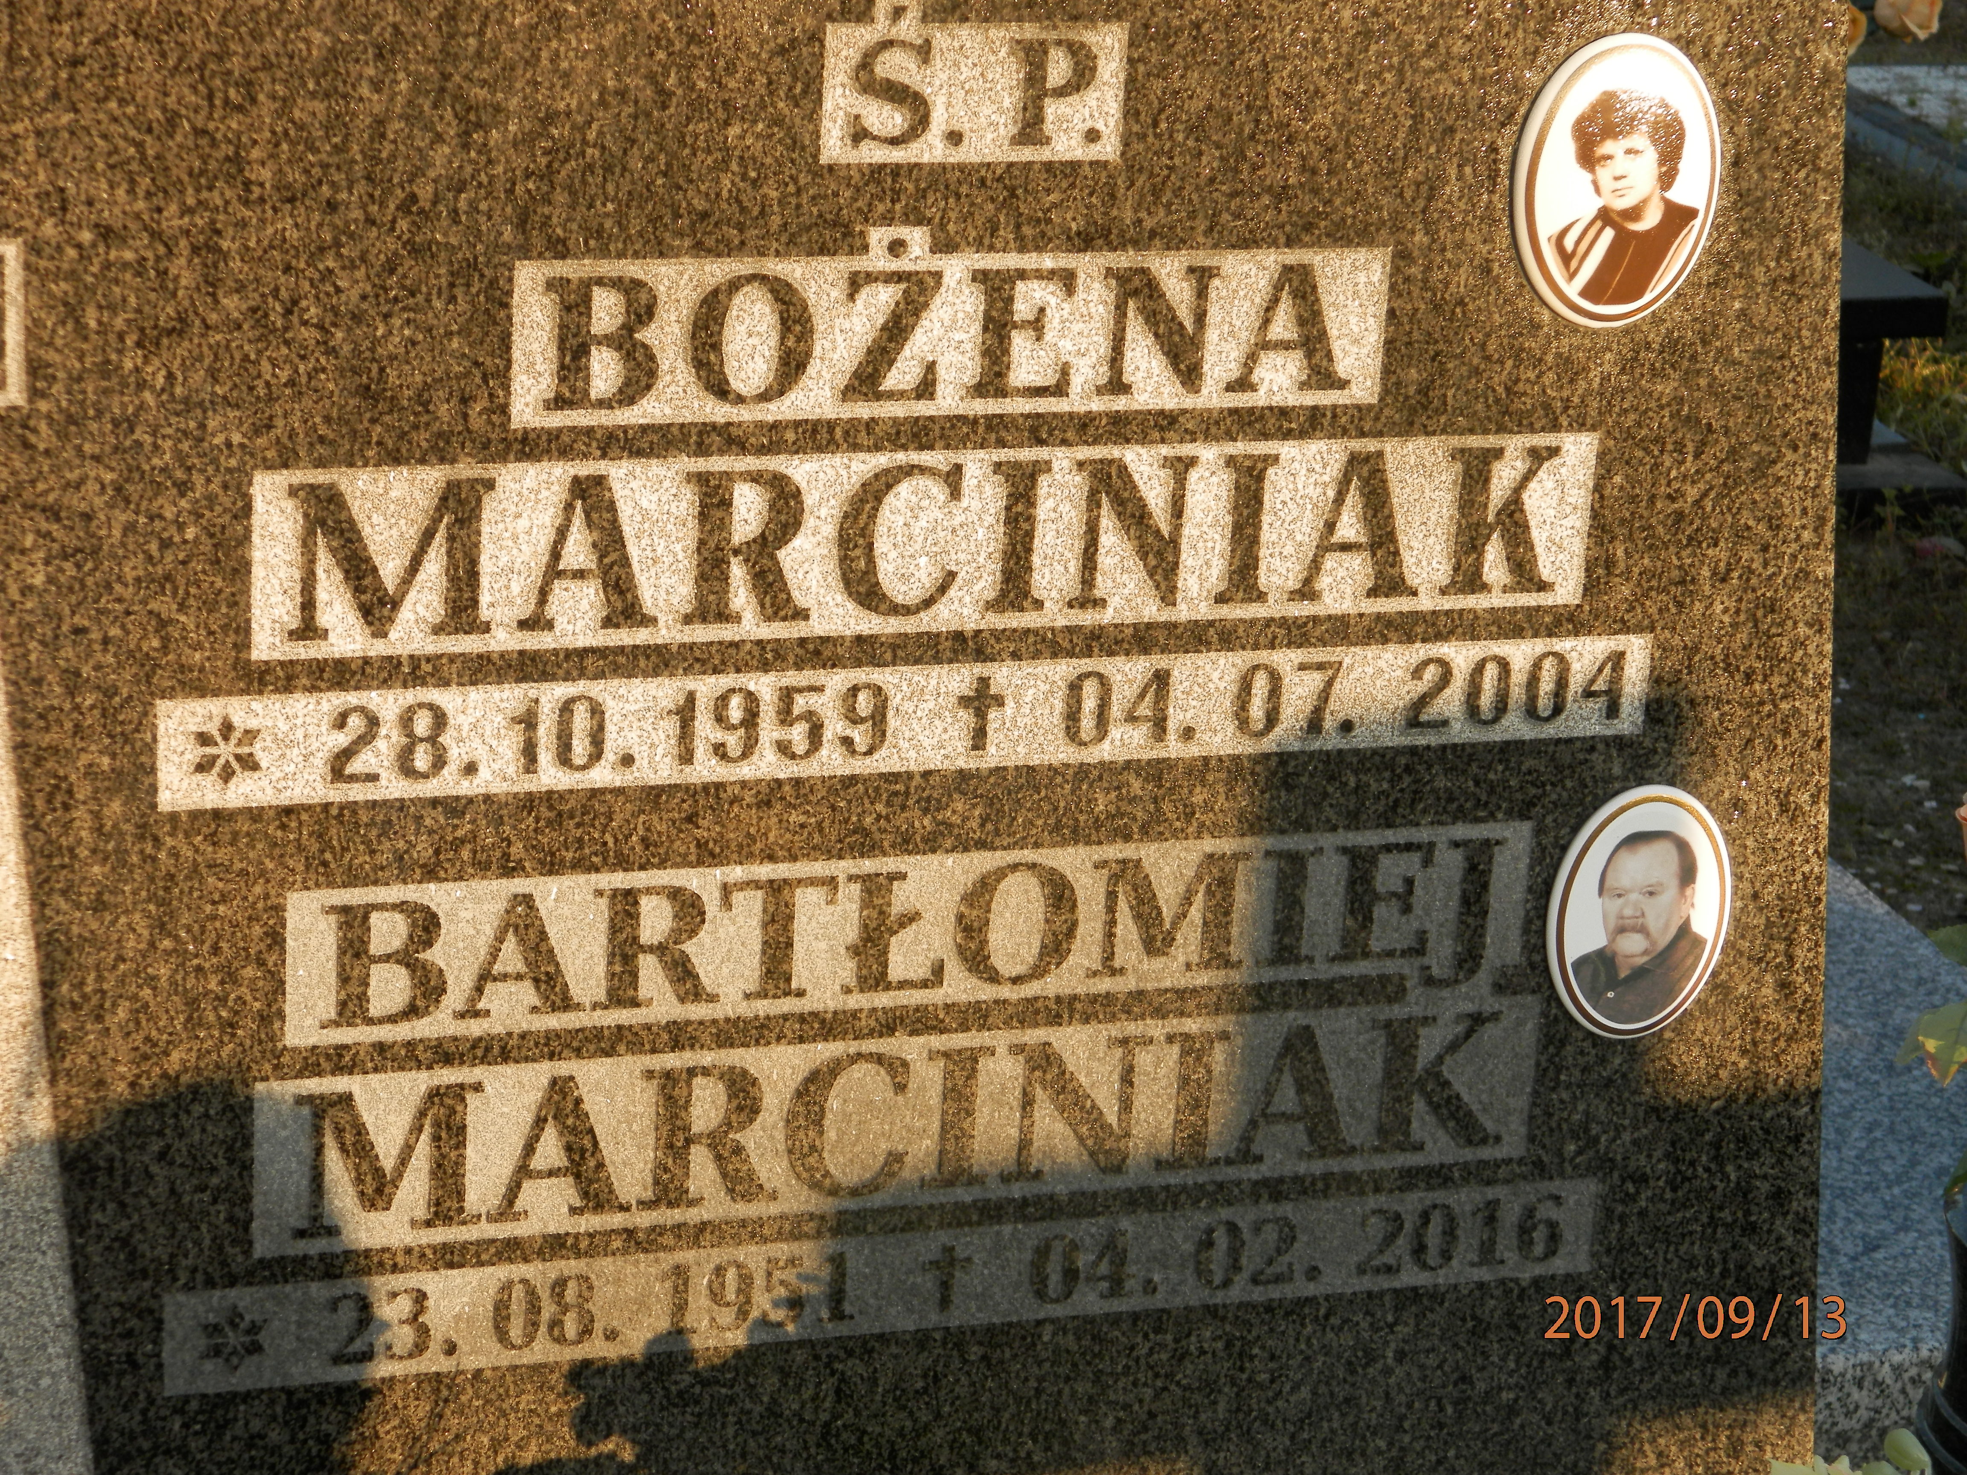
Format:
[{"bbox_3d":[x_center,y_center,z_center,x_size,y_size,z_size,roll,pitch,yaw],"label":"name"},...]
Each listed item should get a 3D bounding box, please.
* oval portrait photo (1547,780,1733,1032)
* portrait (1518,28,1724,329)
[{"bbox_3d":[0.279,0.075,1.973,0.085,0.115,0.009,-3,19,-17],"label":"oval portrait photo"},{"bbox_3d":[0.254,-0.221,1.859,0.088,0.119,0.009,-3,19,-17],"label":"portrait"}]

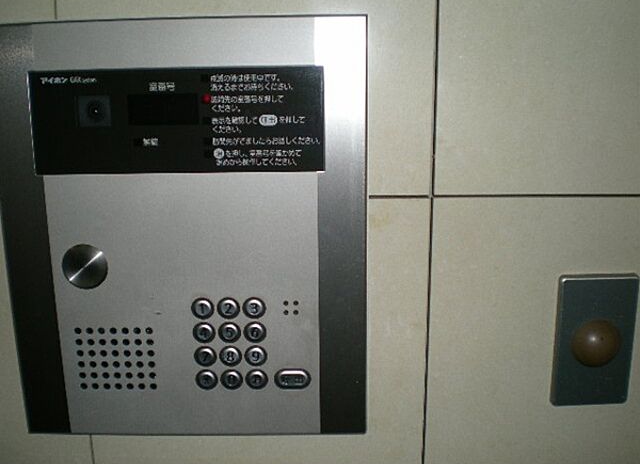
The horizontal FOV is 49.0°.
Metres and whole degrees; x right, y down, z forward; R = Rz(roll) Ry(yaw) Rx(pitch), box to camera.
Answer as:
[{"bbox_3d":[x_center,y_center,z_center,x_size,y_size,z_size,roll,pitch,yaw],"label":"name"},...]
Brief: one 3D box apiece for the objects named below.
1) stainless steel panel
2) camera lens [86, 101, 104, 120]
[{"bbox_3d":[-0.112,0.067,0.597,0.224,0.234,0.015,0,13,1],"label":"stainless steel panel"},{"bbox_3d":[-0.179,-0.098,0.564,0.015,0.015,0.010,0,13,1],"label":"camera lens"}]

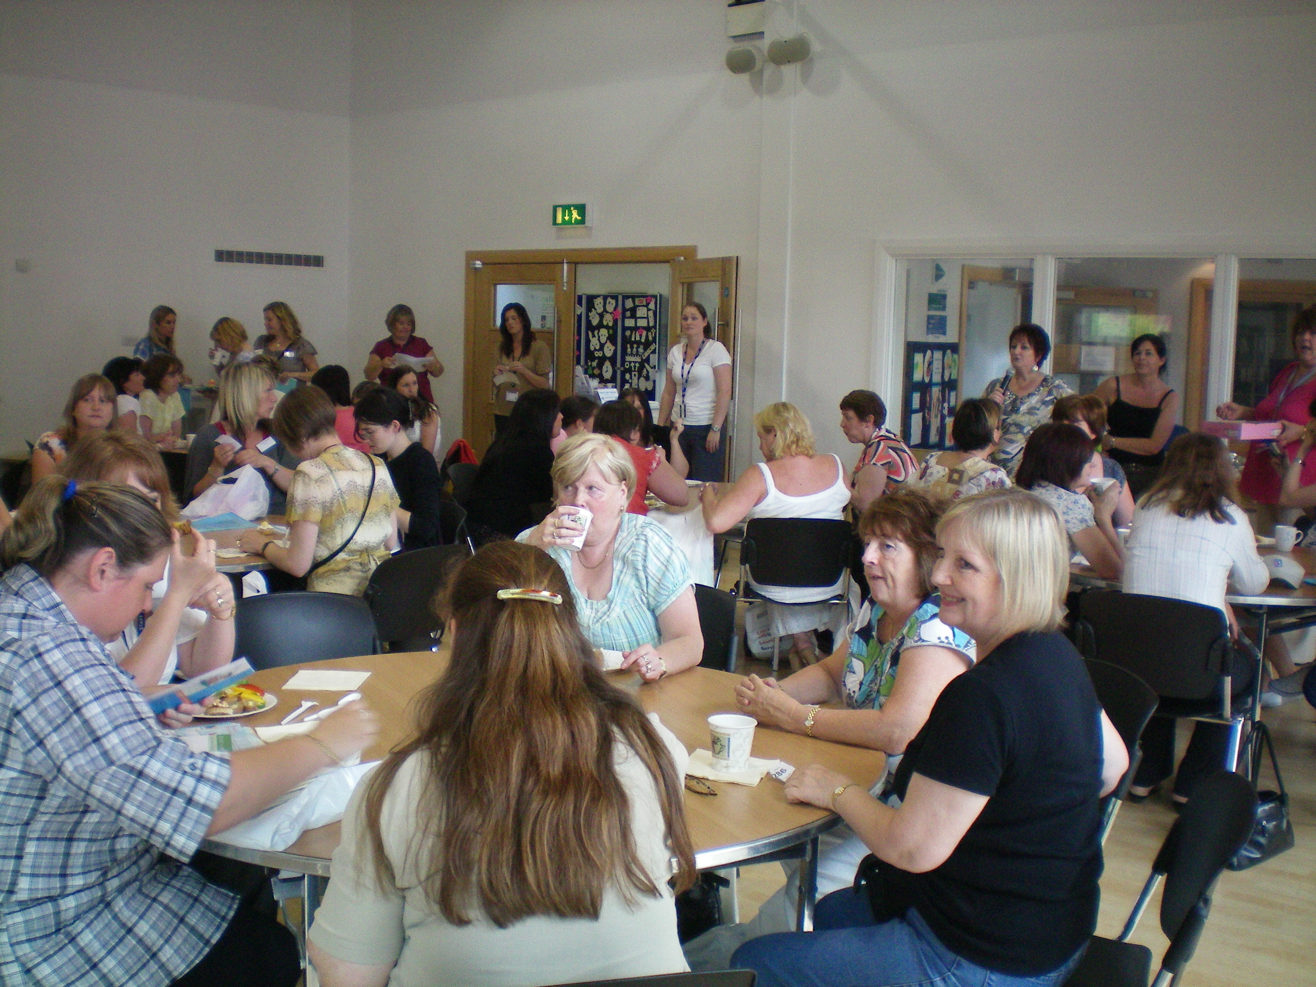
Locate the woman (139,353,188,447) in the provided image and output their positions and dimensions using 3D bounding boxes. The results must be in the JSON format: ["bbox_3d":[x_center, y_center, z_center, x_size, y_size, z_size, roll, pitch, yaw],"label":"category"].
[{"bbox_3d":[-3.146,-0.211,9.251,0.430,1.280,0.650,-3,7,-37],"label":"woman"}]

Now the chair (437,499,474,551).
[{"bbox_3d":[-1.102,0.447,6.037,0.550,0.790,0.520,-1,7,-25],"label":"chair"}]

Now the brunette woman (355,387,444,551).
[{"bbox_3d":[-1.190,0.222,5.748,0.720,1.260,0.480,0,6,-12],"label":"brunette woman"}]

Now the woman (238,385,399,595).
[{"bbox_3d":[-1.127,0.324,4.820,0.440,1.310,0.660,-3,8,-36],"label":"woman"}]

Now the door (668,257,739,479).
[{"bbox_3d":[0.291,-0.473,9.200,0.060,2.020,0.920,-1,7,-24],"label":"door"}]

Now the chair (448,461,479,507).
[{"bbox_3d":[-0.857,0.229,8.021,0.500,0.790,0.460,5,7,30],"label":"chair"}]

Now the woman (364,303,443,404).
[{"bbox_3d":[-1.680,-0.413,9.500,0.520,1.670,0.400,1,6,-9],"label":"woman"}]

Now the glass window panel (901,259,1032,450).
[{"bbox_3d":[1.756,-0.800,8.240,0.810,1.084,0.060,6,8,37],"label":"glass window panel"}]

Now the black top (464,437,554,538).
[{"bbox_3d":[-0.661,0.011,6.592,0.360,0.560,0.440,-2,7,-30],"label":"black top"}]

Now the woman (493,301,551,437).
[{"bbox_3d":[-0.919,-0.449,9.750,0.450,1.680,0.340,4,7,23],"label":"woman"}]

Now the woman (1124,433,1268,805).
[{"bbox_3d":[1.743,0.454,4.660,0.450,1.240,0.700,6,8,33],"label":"woman"}]

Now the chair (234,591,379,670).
[{"bbox_3d":[-0.954,0.673,3.773,0.460,0.790,0.500,0,6,-11],"label":"chair"}]

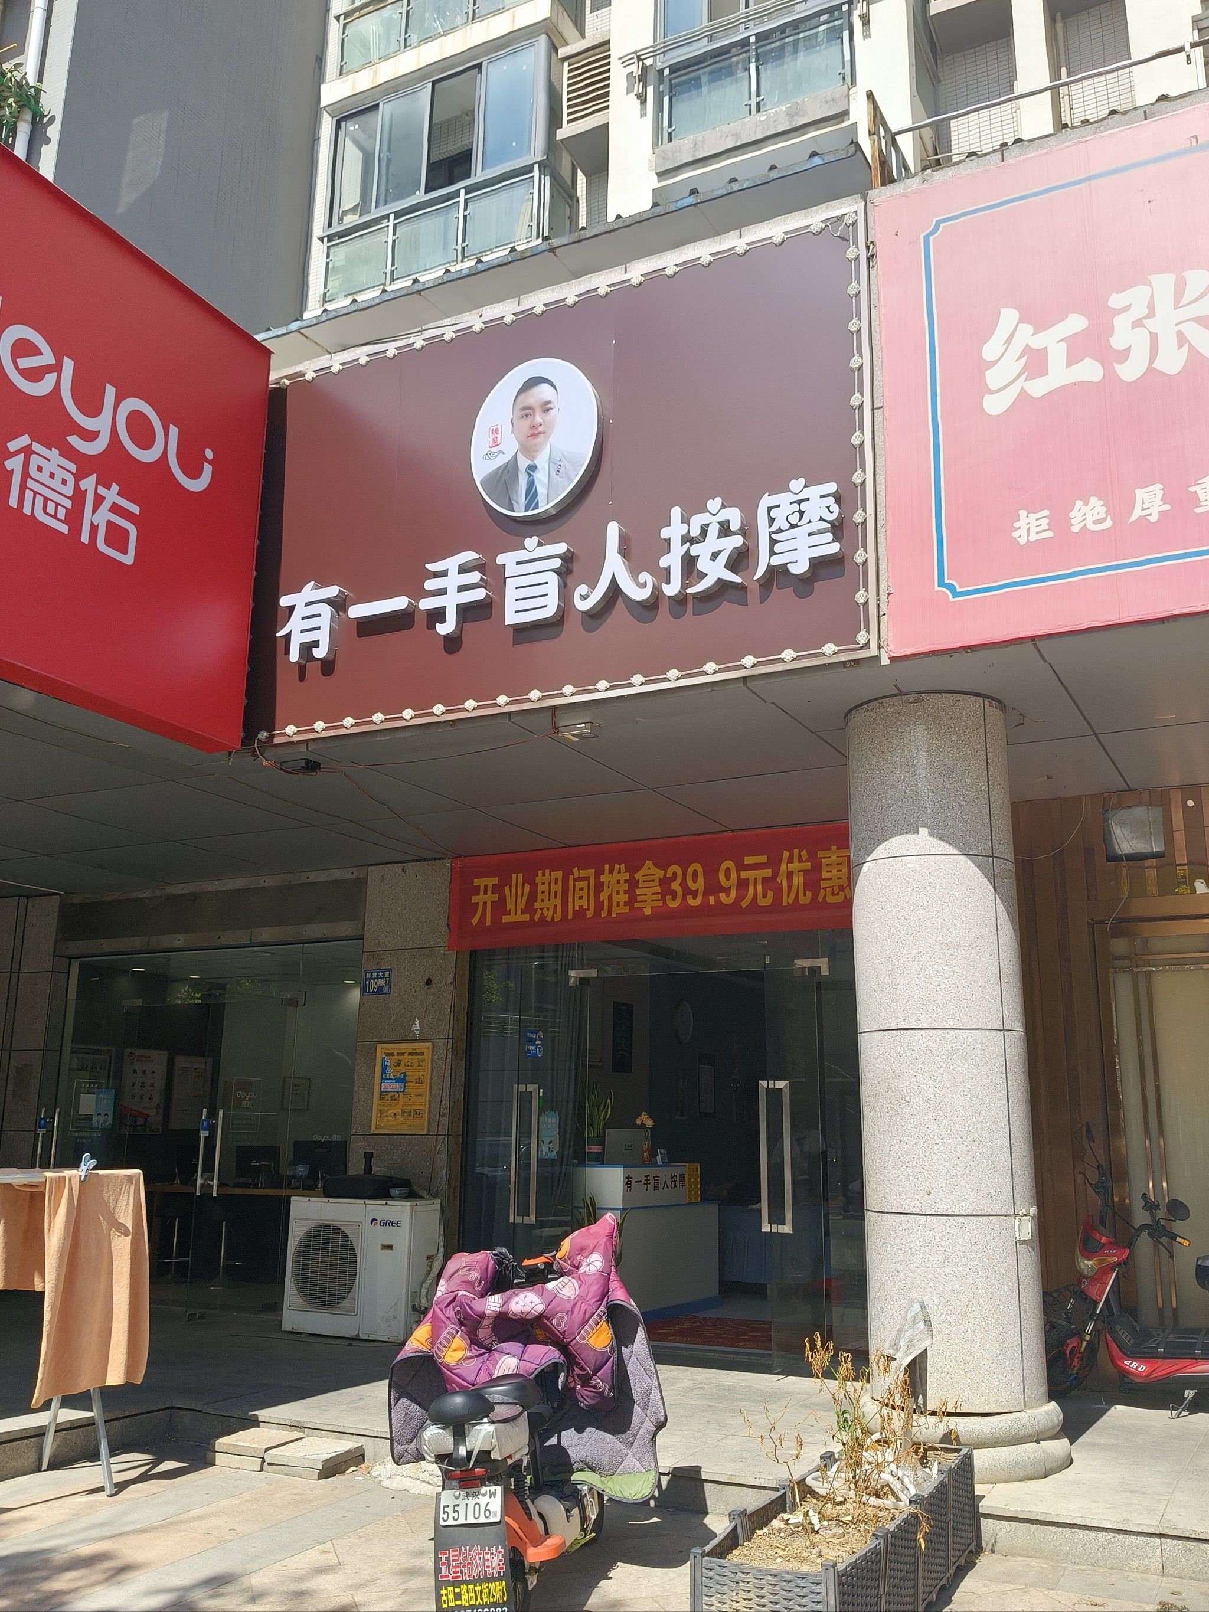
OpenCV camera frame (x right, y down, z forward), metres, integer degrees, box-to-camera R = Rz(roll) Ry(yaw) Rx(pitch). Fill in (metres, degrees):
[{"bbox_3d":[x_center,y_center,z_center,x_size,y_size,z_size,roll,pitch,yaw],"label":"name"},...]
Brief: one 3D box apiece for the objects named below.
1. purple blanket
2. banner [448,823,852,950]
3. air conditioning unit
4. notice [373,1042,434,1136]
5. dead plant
[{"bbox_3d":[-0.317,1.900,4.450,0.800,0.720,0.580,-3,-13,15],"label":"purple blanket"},{"bbox_3d":[0.299,0.551,7.879,3.042,0.651,0.020,-5,-14,25],"label":"banner"},{"bbox_3d":[-1.583,3.000,7.925,0.898,0.808,0.401,-5,-14,23],"label":"air conditioning unit"},{"bbox_3d":[-1.403,1.956,8.387,0.461,0.606,0.030,-5,-14,25],"label":"notice"},{"bbox_3d":[0.890,2.306,4.420,0.660,0.580,0.550,-5,-14,25],"label":"dead plant"}]

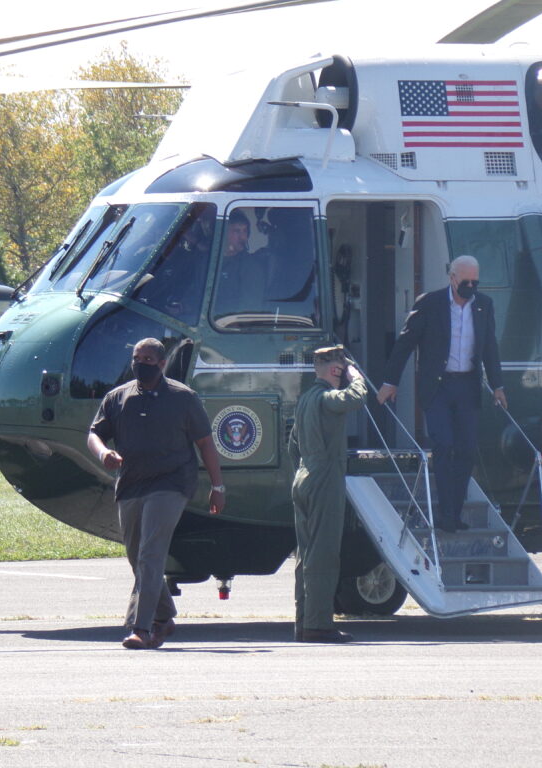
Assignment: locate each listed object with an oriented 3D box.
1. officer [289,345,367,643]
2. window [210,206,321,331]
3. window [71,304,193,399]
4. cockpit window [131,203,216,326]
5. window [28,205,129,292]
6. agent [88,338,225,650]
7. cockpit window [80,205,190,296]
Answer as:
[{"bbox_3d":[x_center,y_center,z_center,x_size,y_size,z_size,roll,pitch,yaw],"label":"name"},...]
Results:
[{"bbox_3d":[0.348,0.662,41.500,0.430,1.790,0.560,0,0,-24],"label":"officer"},{"bbox_3d":[-0.035,-0.726,43.130,0.760,0.790,0.100,0,-3,-20],"label":"window"},{"bbox_3d":[-0.874,-0.204,42.980,0.780,0.580,0.180,0,-8,4],"label":"window"},{"bbox_3d":[-0.612,-0.756,43.080,0.540,0.780,0.130,0,-10,6],"label":"cockpit window"},{"bbox_3d":[-1.240,-0.862,43.980,0.120,0.680,0.800,35,-12,-17],"label":"window"},{"bbox_3d":[-0.667,0.644,40.000,0.780,1.810,0.600,0,0,16],"label":"agent"},{"bbox_3d":[-0.889,-0.851,43.430,0.100,0.680,0.620,39,-22,-30],"label":"cockpit window"}]

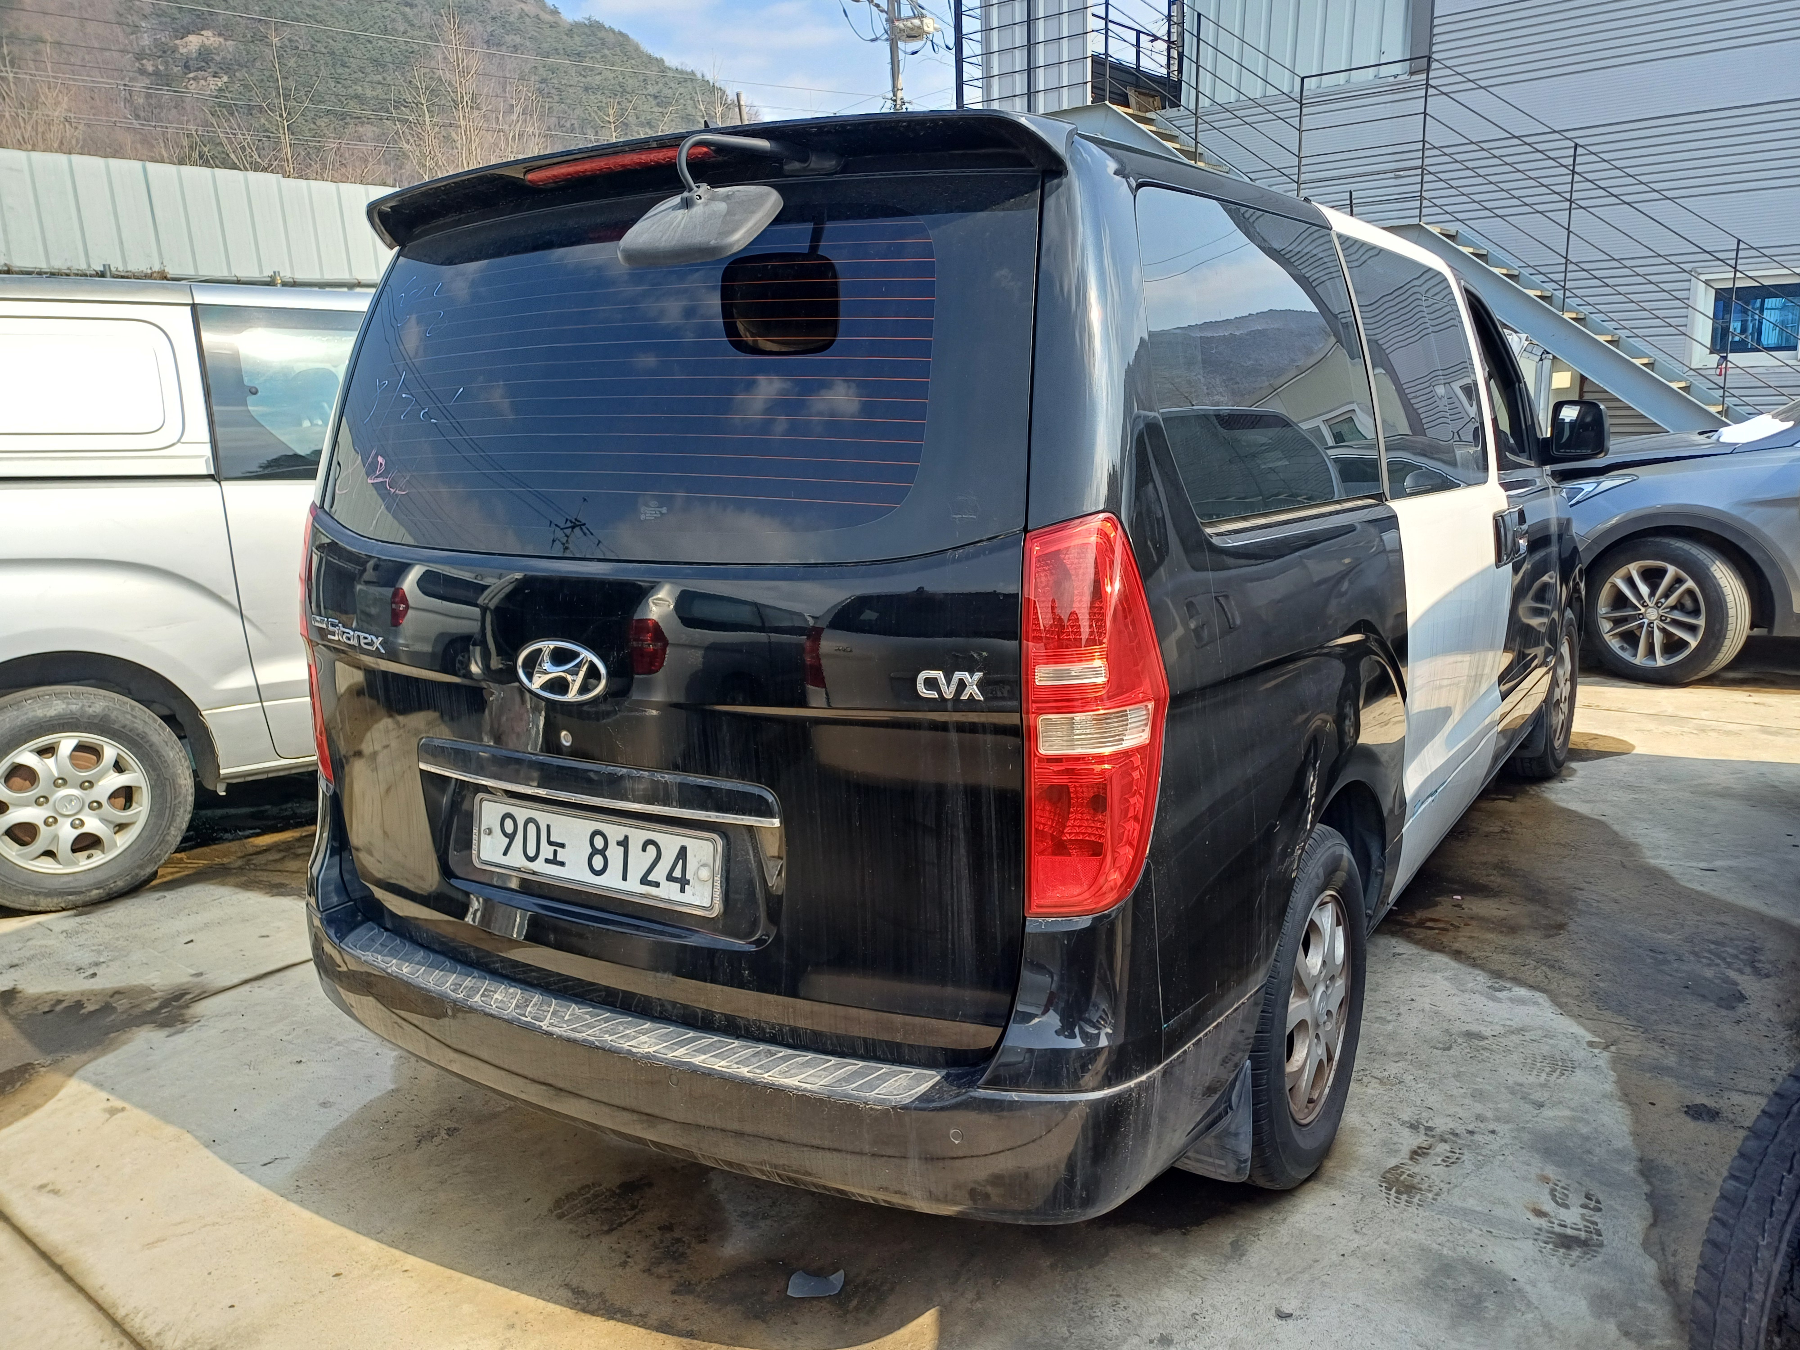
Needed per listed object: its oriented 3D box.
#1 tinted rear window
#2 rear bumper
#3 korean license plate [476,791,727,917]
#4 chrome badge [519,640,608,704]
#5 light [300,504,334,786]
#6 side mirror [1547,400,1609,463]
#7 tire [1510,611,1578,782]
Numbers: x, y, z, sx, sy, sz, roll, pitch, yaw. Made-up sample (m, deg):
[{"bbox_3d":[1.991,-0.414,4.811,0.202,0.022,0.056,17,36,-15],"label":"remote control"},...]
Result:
[{"bbox_3d":[-0.457,-0.485,2.080,1.533,0.589,0.132,4,-7,33],"label":"tinted rear window"},{"bbox_3d":[-0.383,0.606,2.319,1.908,0.289,0.599,4,13,33],"label":"rear bumper"},{"bbox_3d":[-0.502,0.284,2.098,0.548,0.120,0.025,4,3,33],"label":"korean license plate"},{"bbox_3d":[-0.530,-0.005,2.042,0.198,0.100,0.020,4,3,33],"label":"chrome badge"},{"bbox_3d":[-1.166,-0.047,2.596,0.183,0.538,0.173,4,13,33],"label":"light"},{"bbox_3d":[2.338,-0.845,4.488,0.193,0.223,0.122,4,13,33],"label":"side mirror"},{"bbox_3d":[2.554,0.063,5.223,0.223,0.711,0.711,4,13,33],"label":"tire"}]

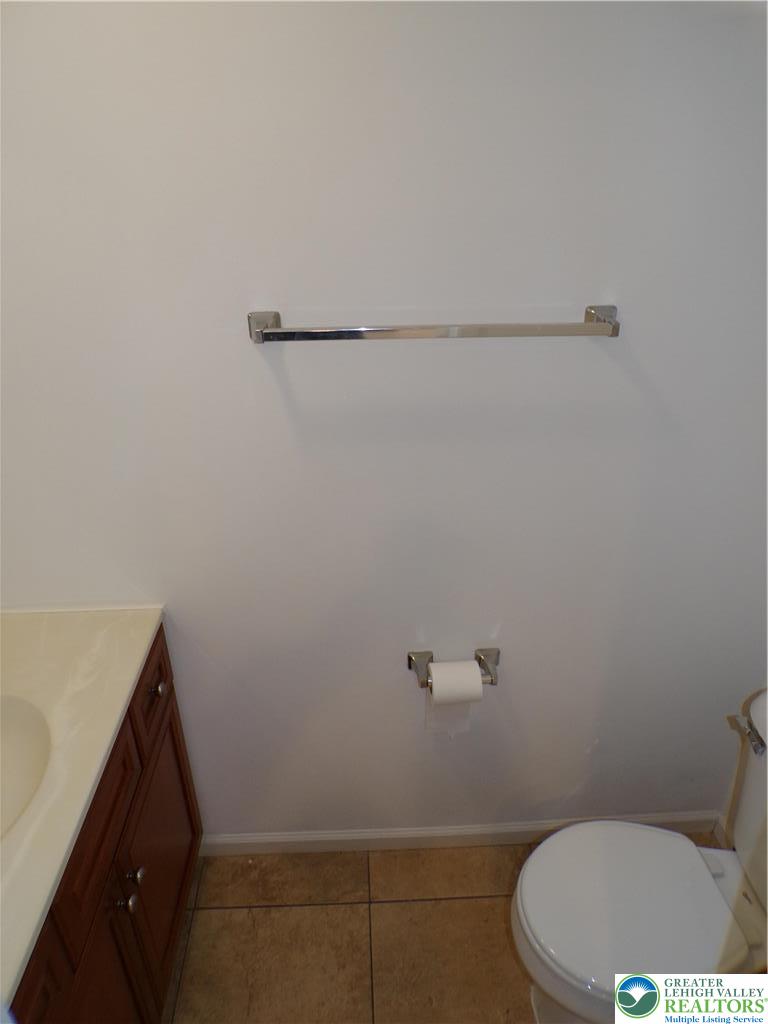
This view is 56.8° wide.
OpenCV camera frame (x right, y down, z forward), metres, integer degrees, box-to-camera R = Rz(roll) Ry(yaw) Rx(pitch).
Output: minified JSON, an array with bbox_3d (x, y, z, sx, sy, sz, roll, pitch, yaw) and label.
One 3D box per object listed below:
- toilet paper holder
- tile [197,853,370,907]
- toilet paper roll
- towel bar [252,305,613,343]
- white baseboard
[{"bbox_3d":[0.166,0.364,1.631,0.214,0.053,0.078,-2,28,-2],"label":"toilet paper holder"},{"bbox_3d":[-0.262,0.971,1.871,0.450,0.010,0.152,-2,28,-2],"label":"tile"},{"bbox_3d":[0.166,0.387,1.612,0.107,0.090,0.090,-2,28,-2],"label":"toilet paper roll"},{"bbox_3d":[0.095,-0.327,1.264,0.678,0.053,0.078,-2,28,-2],"label":"towel bar"},{"bbox_3d":[0.212,0.880,1.940,1.422,0.078,0.013,-2,28,-2],"label":"white baseboard"}]

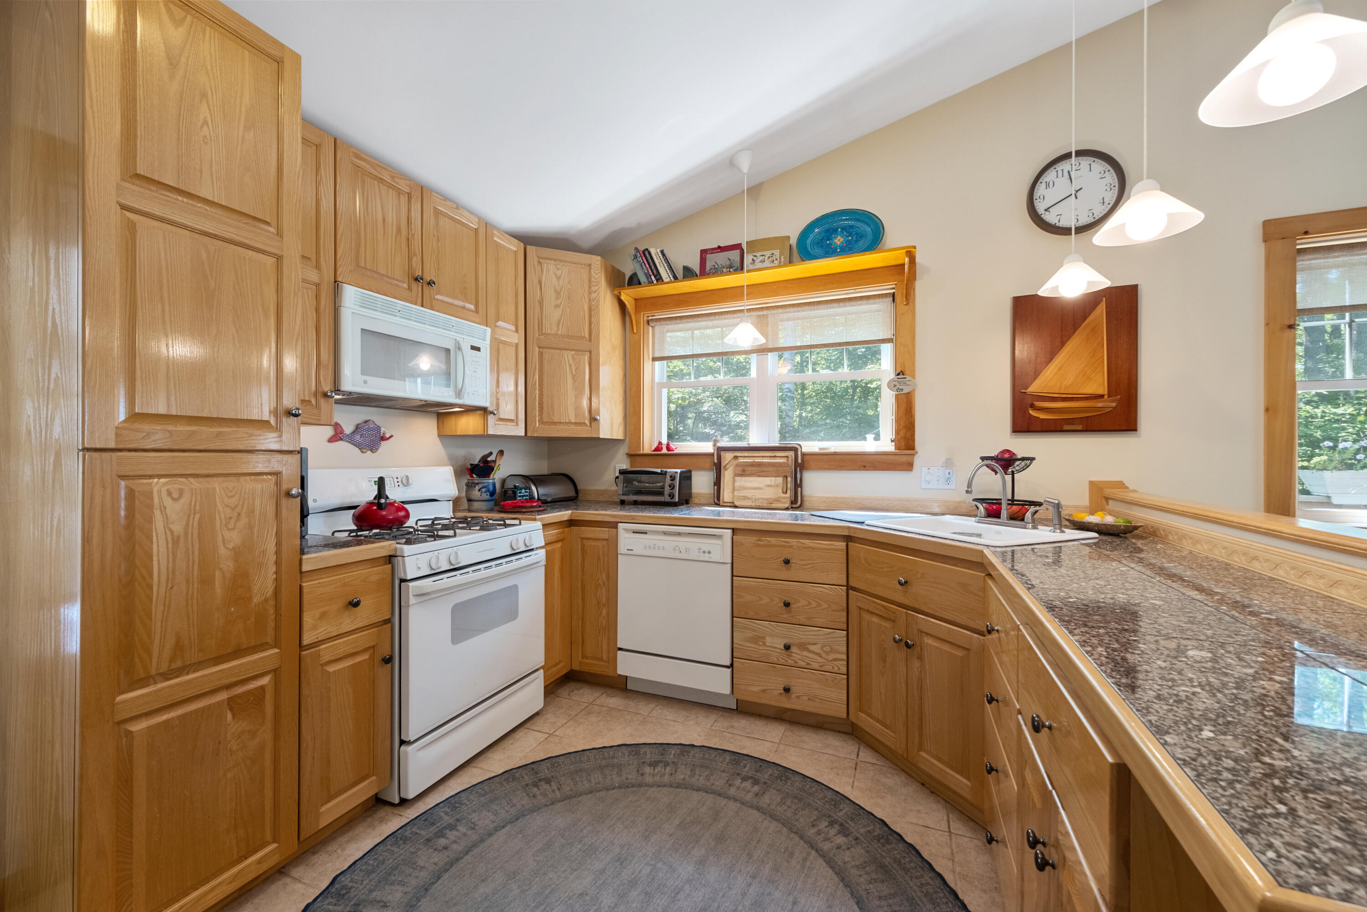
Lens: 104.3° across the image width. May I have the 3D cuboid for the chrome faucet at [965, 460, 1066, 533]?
[{"bbox_3d":[1.223,0.151,2.069,0.250,0.255,0.390,0,0,-21],"label":"chrome faucet"}]

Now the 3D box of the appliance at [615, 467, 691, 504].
[{"bbox_3d":[-0.169,0.189,3.114,0.390,0.205,0.210,0,0,21],"label":"appliance"}]

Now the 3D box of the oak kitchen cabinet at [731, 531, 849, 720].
[{"bbox_3d":[0.587,0.737,2.644,0.509,0.789,0.613,0,0,24],"label":"oak kitchen cabinet"}]

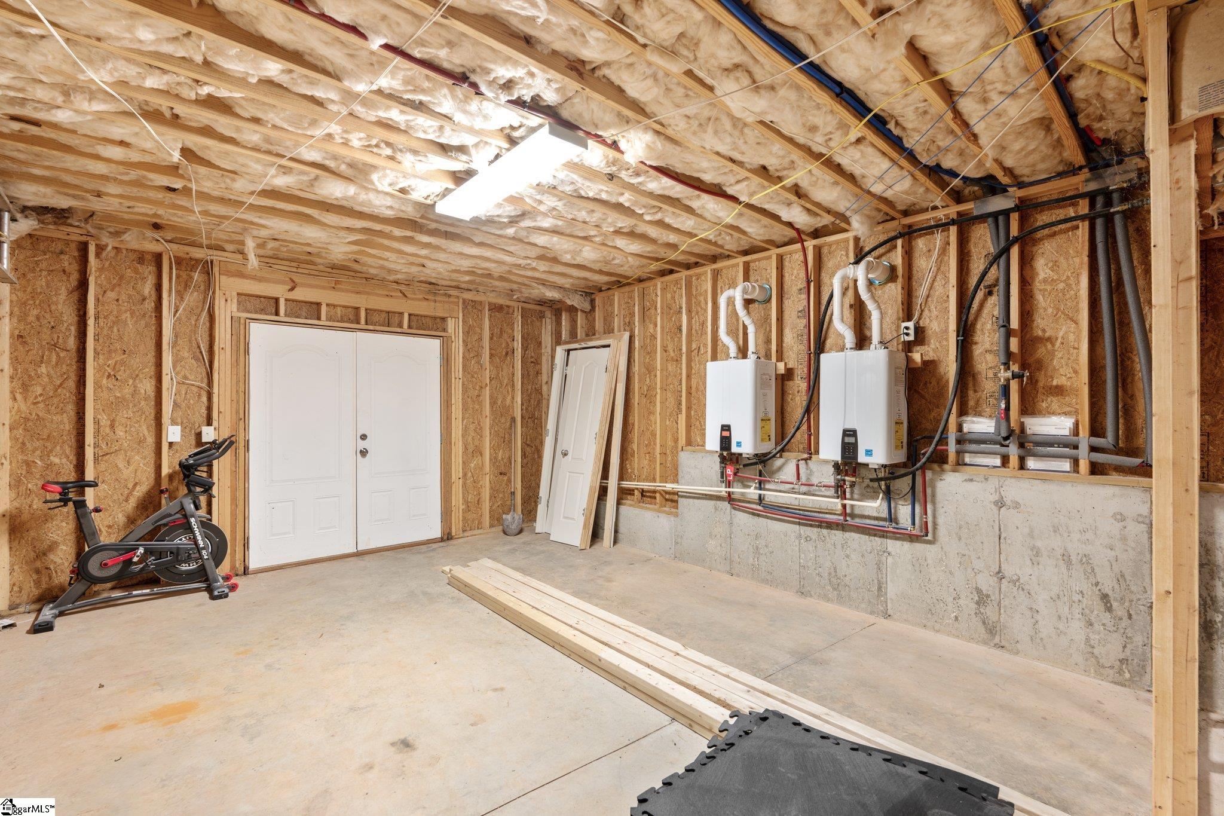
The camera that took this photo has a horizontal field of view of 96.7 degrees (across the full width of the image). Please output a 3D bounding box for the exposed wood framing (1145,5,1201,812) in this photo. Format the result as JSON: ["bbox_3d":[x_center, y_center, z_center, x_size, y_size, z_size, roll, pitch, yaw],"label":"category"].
[{"bbox_3d":[1.647,0.122,1.591,0.095,2.556,0.090,0,0,-43],"label":"exposed wood framing"}]

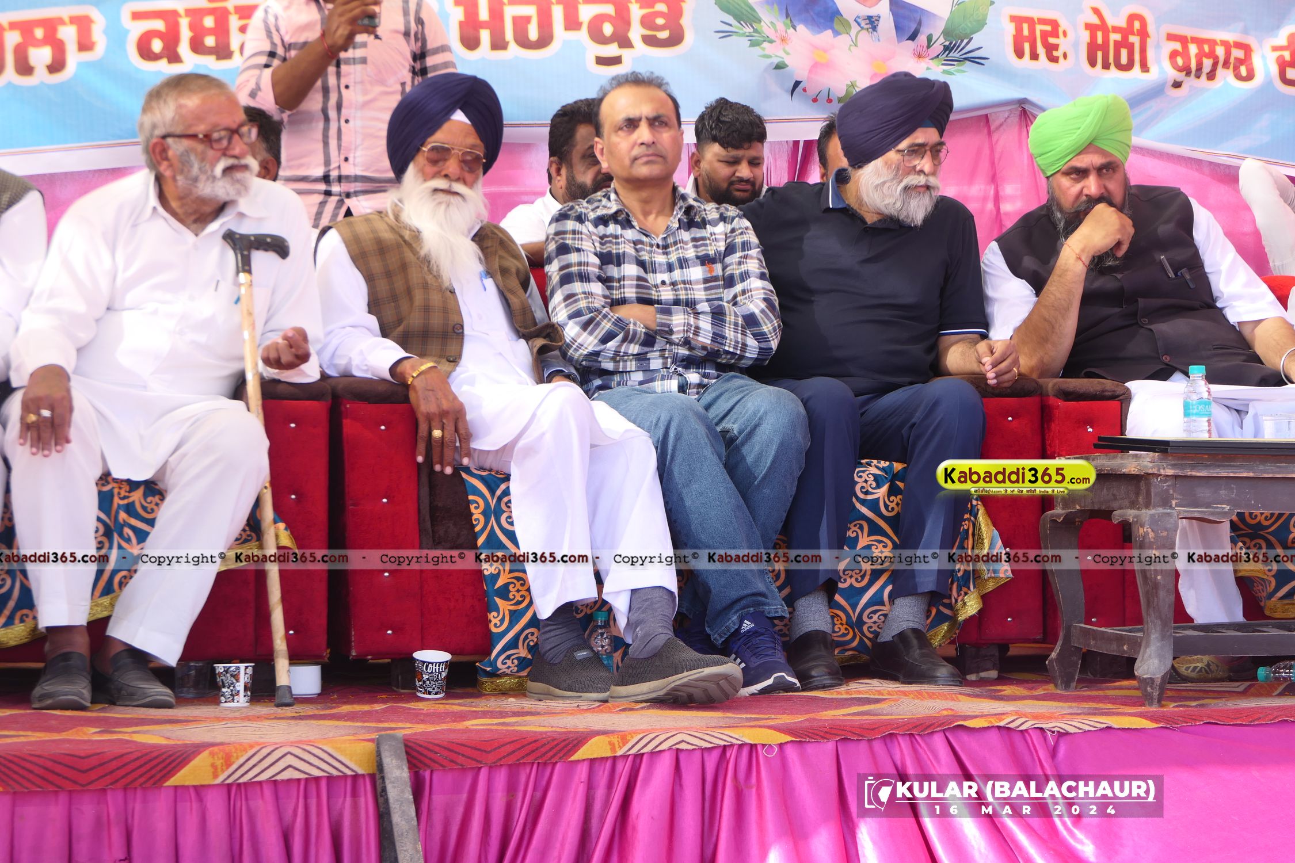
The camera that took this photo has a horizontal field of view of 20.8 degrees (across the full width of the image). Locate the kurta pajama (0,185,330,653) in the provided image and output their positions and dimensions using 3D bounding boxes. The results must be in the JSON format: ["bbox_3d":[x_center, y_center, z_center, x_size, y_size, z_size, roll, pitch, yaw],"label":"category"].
[{"bbox_3d":[-0.970,-0.050,7.060,0.620,0.970,0.760,0,0,-14],"label":"kurta pajama"}]

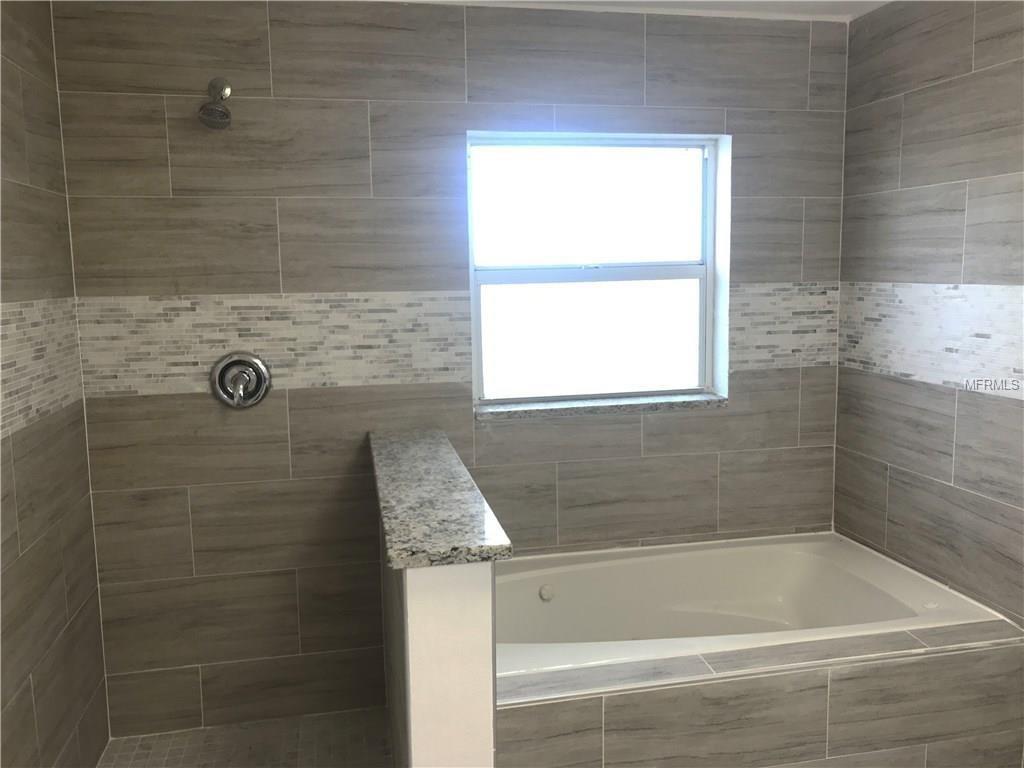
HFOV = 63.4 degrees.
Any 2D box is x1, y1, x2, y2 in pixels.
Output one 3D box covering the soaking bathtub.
[{"bbox_3d":[0.561,0.856,2.596,1.504,0.453,0.851,-2,7,-11],"label":"soaking bathtub"}]

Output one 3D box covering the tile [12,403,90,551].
[{"bbox_3d":[-1.258,0.226,2.277,0.010,0.294,0.589,-2,7,-11],"label":"tile"}]

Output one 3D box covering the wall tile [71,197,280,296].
[{"bbox_3d":[-1.048,-0.430,2.597,0.610,0.302,0.010,-2,8,-11],"label":"wall tile"}]

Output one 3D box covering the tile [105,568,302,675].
[{"bbox_3d":[-1.017,0.779,2.730,0.609,0.301,0.012,-2,8,-12],"label":"tile"}]

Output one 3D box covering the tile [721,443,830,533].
[{"bbox_3d":[0.989,0.392,3.103,0.463,0.299,0.012,-2,8,-12],"label":"tile"}]

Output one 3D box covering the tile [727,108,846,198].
[{"bbox_3d":[0.972,-0.812,2.948,0.459,0.301,0.012,-2,8,-12],"label":"tile"}]

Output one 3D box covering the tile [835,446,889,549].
[{"bbox_3d":[1.245,0.396,2.961,0.010,0.295,0.309,-2,7,-11],"label":"tile"}]

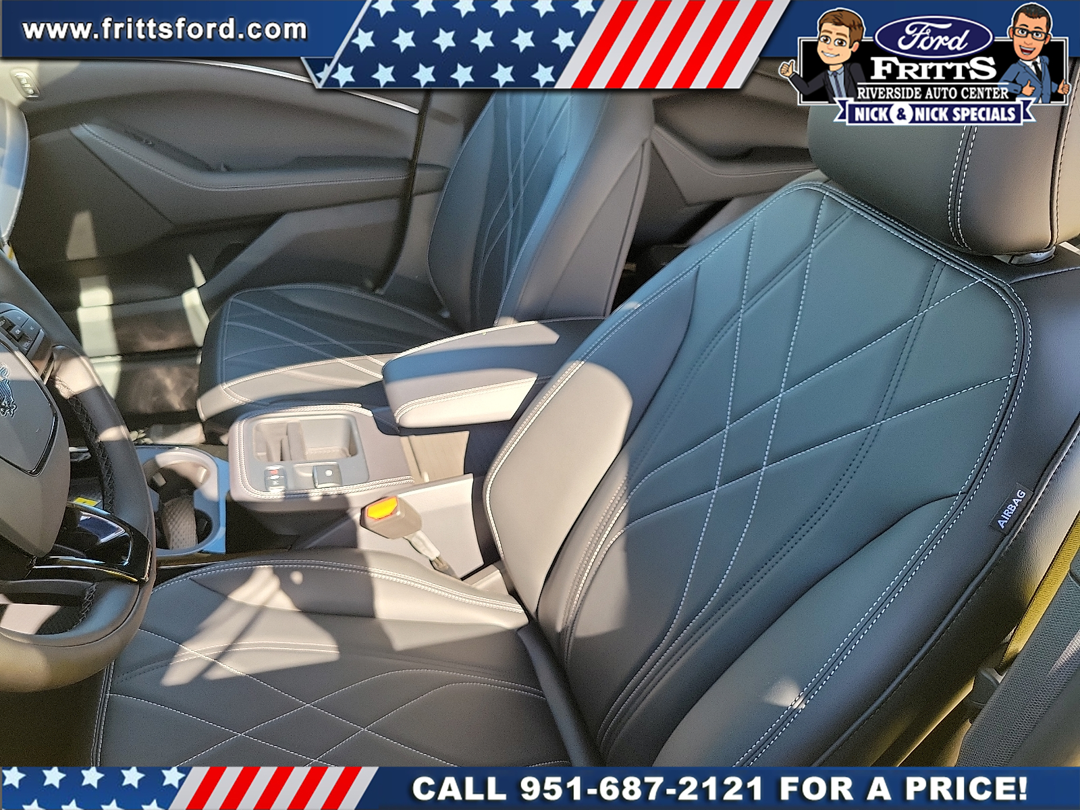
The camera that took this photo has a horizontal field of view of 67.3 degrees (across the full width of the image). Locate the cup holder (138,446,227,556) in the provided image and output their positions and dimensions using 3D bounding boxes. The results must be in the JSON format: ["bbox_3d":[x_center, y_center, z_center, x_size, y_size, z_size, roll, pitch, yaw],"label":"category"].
[{"bbox_3d":[-0.448,0.157,1.013,0.112,0.083,0.200,-7,29,-16],"label":"cup holder"}]

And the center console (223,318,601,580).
[{"bbox_3d":[-0.114,0.051,1.076,0.550,0.275,0.240,-7,29,-16],"label":"center console"}]

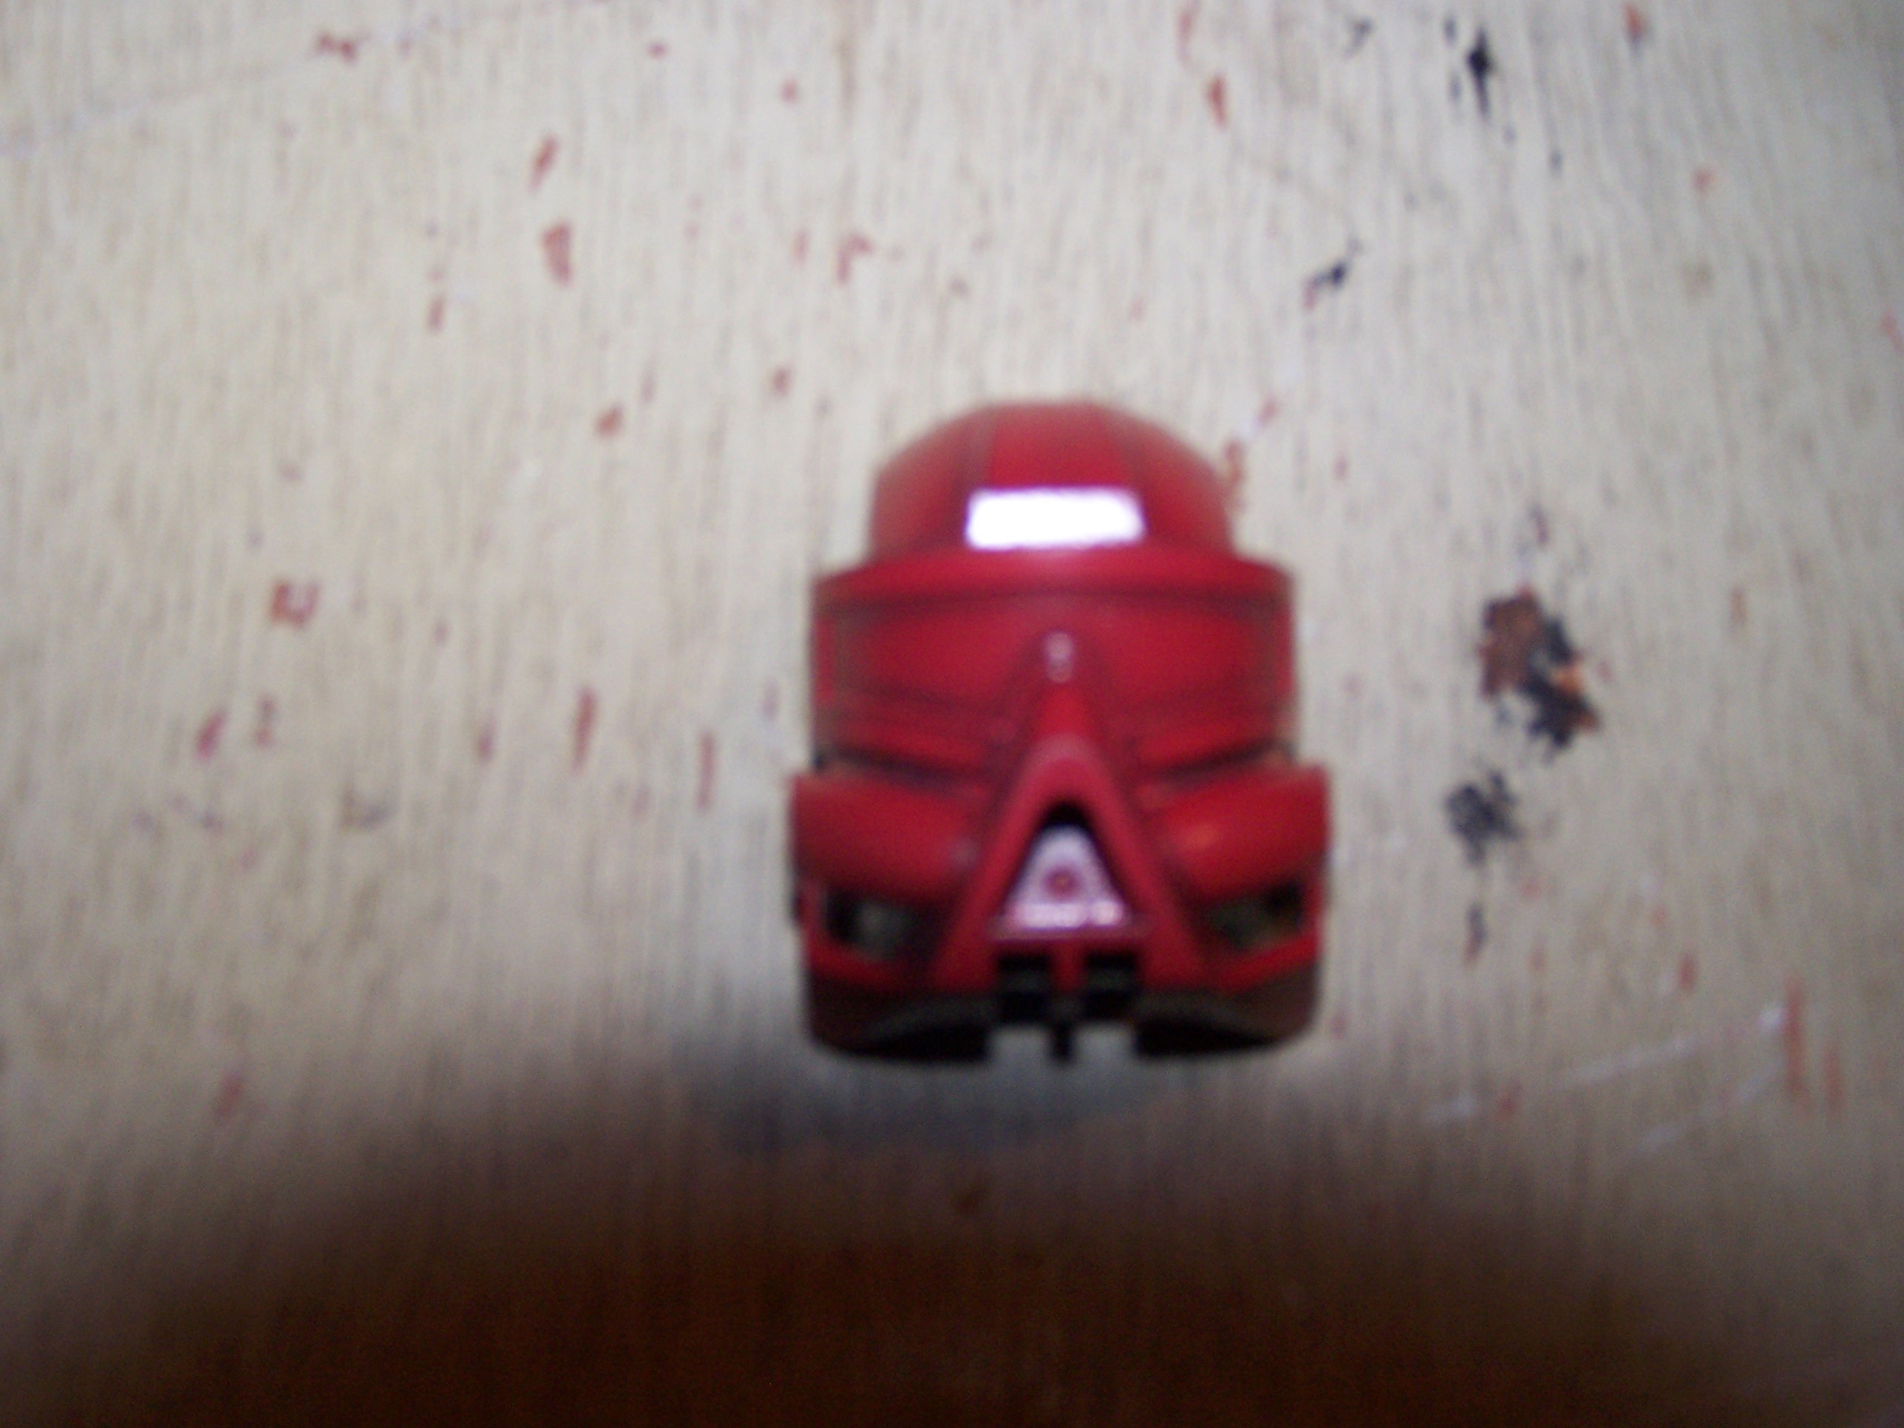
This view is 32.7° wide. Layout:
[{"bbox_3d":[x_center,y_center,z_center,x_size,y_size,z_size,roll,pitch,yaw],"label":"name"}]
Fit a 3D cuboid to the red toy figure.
[{"bbox_3d":[0.006,0.001,0.169,0.028,0.023,0.034,1,79,2],"label":"red toy figure"}]

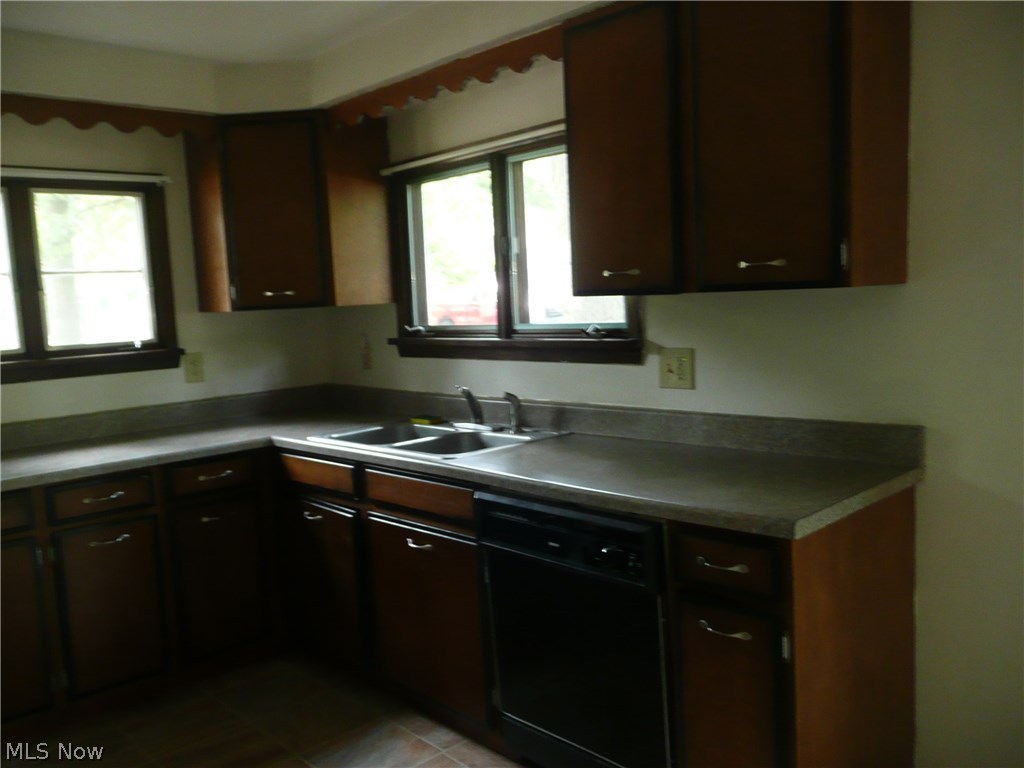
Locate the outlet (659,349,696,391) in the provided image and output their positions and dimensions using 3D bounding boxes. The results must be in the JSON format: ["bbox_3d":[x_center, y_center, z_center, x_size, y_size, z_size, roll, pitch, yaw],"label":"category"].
[{"bbox_3d":[0.489,-0.046,2.475,0.008,0.118,0.118,-8,7,-44],"label":"outlet"}]

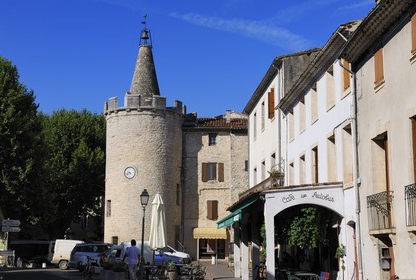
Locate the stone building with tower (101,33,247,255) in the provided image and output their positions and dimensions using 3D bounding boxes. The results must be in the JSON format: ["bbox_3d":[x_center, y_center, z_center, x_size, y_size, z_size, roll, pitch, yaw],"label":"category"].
[{"bbox_3d":[-2.758,-0.233,60.735,12.800,22.200,9.000,-1,-9,7],"label":"stone building with tower"}]

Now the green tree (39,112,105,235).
[{"bbox_3d":[-11.843,3.883,56.564,7.000,12.800,7.000,0,-9,0],"label":"green tree"}]

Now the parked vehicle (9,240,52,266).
[{"bbox_3d":[-11.585,7.438,43.374,4.300,1.780,1.800,3,-9,-17],"label":"parked vehicle"}]

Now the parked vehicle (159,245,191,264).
[{"bbox_3d":[-3.600,8.409,48.789,4.100,1.500,1.760,-5,-10,30],"label":"parked vehicle"}]

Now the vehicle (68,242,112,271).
[{"bbox_3d":[-6.000,6.700,38.024,4.300,1.620,1.800,5,-10,-28],"label":"vehicle"}]

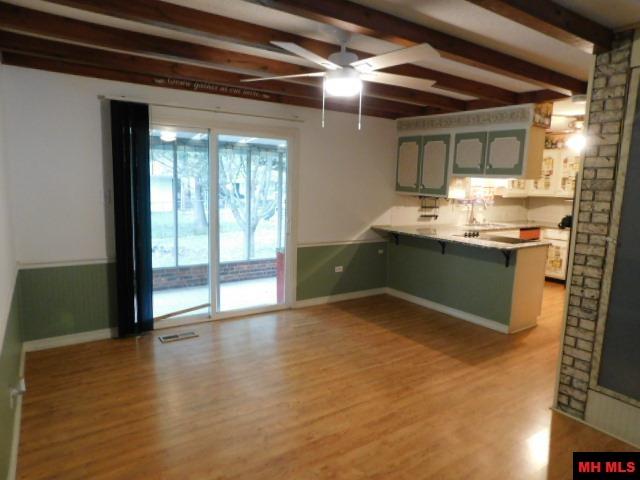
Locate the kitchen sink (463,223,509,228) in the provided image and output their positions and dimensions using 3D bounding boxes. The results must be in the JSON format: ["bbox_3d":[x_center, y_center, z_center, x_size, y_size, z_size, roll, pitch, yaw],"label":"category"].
[{"bbox_3d":[2.435,-0.149,6.226,0.560,0.170,0.460,-4,9,-33],"label":"kitchen sink"}]

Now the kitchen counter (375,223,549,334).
[{"bbox_3d":[1.510,0.370,4.950,0.880,0.910,1.830,-4,9,-33],"label":"kitchen counter"}]

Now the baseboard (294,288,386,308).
[{"bbox_3d":[0.295,0.712,5.307,1.390,0.089,0.018,-4,9,-33],"label":"baseboard"}]

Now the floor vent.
[{"bbox_3d":[-1.312,0.891,3.951,0.330,0.015,0.140,-4,9,-33],"label":"floor vent"}]

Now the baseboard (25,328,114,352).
[{"bbox_3d":[-2.150,0.869,3.696,0.696,0.089,0.018,-4,9,-33],"label":"baseboard"}]

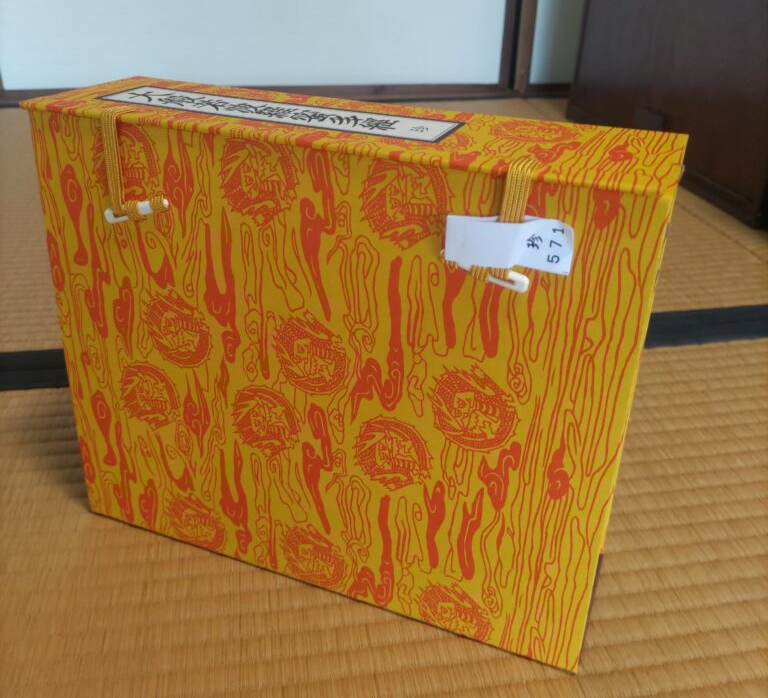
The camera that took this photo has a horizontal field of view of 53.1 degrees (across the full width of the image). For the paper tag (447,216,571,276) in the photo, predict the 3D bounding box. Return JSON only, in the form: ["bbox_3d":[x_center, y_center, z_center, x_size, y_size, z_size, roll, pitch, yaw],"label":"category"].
[{"bbox_3d":[0.047,-0.041,0.293,0.049,0.022,0.010,12,28,18],"label":"paper tag"}]

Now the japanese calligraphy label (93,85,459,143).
[{"bbox_3d":[-0.052,-0.113,0.364,0.180,0.003,0.041,12,30,19],"label":"japanese calligraphy label"}]

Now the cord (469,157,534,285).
[{"bbox_3d":[0.047,-0.050,0.299,0.026,0.048,0.016,12,28,18],"label":"cord"}]

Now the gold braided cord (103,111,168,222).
[{"bbox_3d":[-0.113,-0.083,0.354,0.033,0.050,0.016,12,28,18],"label":"gold braided cord"}]

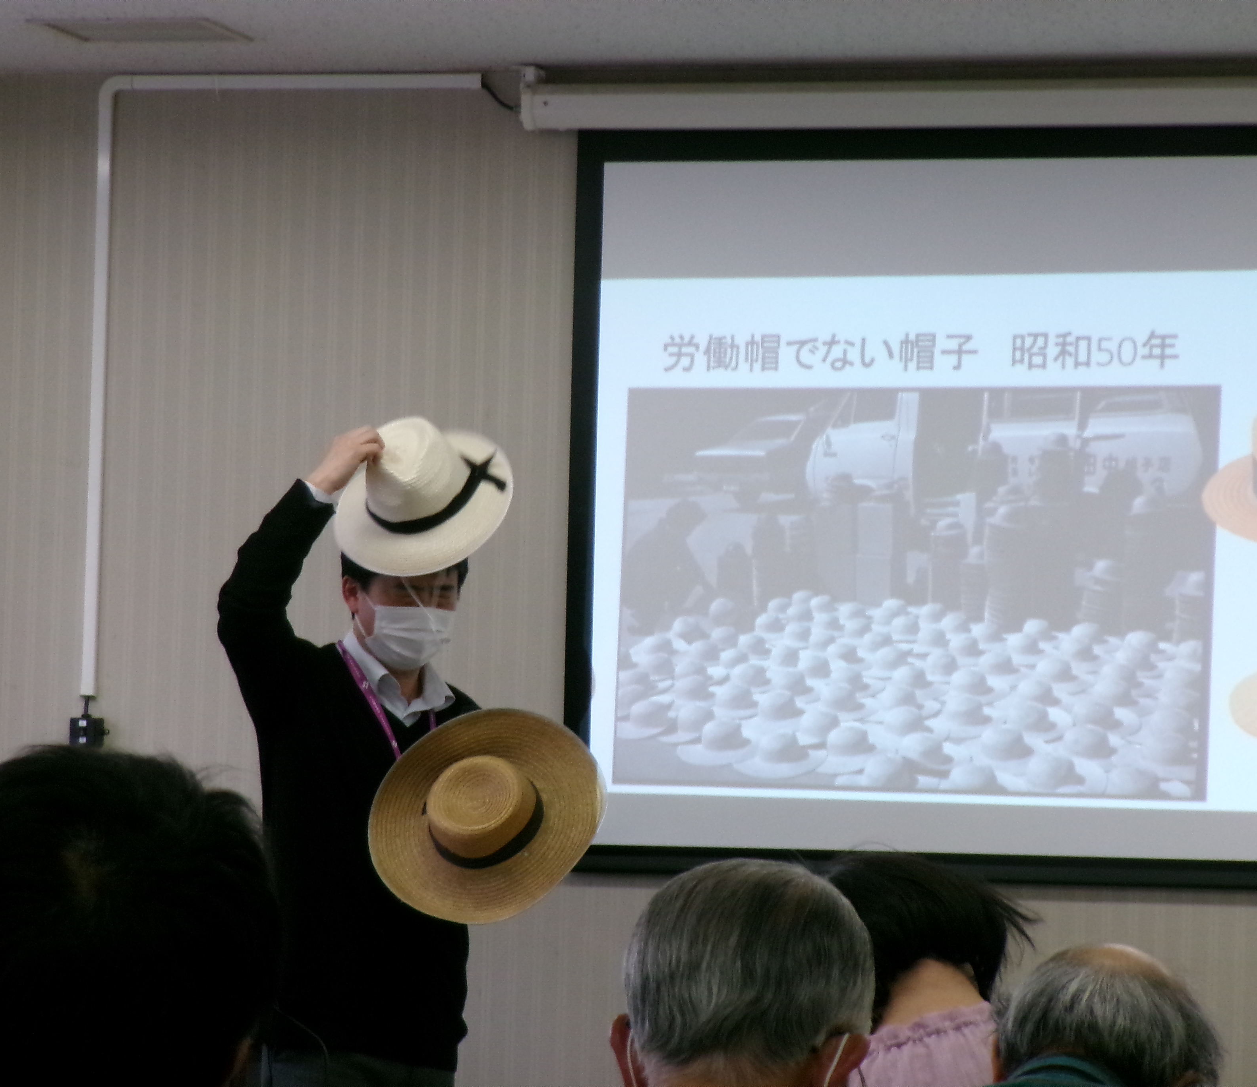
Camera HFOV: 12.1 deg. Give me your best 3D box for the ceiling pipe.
[{"bbox_3d":[-0.624,-0.284,10.646,0.732,1.125,0.030,0,-3,17],"label":"ceiling pipe"}]

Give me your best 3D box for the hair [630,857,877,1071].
[{"bbox_3d":[0.085,0.300,4.200,0.174,0.165,0.195,2,-3,19],"label":"hair"}]

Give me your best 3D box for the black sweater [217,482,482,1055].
[{"bbox_3d":[-0.399,0.345,8.850,0.470,0.880,0.380,3,-3,-30],"label":"black sweater"}]

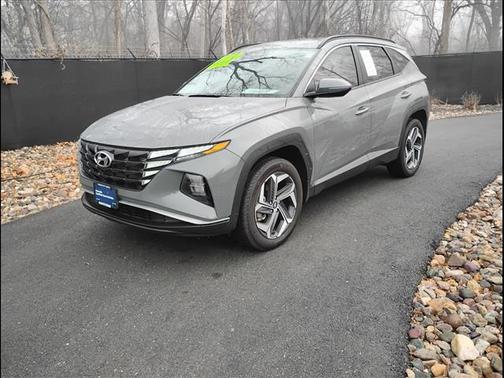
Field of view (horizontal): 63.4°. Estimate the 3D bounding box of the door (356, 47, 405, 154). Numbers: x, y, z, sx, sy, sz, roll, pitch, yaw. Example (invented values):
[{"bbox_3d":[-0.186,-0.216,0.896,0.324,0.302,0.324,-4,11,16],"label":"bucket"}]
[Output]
[{"bbox_3d":[1.399,-0.988,4.418,0.270,1.130,0.950,12,21,40],"label":"door"}]

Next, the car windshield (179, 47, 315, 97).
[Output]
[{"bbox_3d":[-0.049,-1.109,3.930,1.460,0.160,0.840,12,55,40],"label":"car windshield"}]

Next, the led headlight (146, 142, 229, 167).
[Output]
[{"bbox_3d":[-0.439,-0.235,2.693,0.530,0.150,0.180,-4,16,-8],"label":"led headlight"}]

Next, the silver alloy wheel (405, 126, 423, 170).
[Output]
[{"bbox_3d":[1.948,-0.517,5.131,0.190,0.520,0.520,12,21,40],"label":"silver alloy wheel"}]

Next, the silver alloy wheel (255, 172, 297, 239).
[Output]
[{"bbox_3d":[0.120,0.110,3.167,0.190,0.520,0.520,12,21,40],"label":"silver alloy wheel"}]

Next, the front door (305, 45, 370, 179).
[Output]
[{"bbox_3d":[0.780,-0.763,3.761,0.270,1.160,1.140,12,21,40],"label":"front door"}]

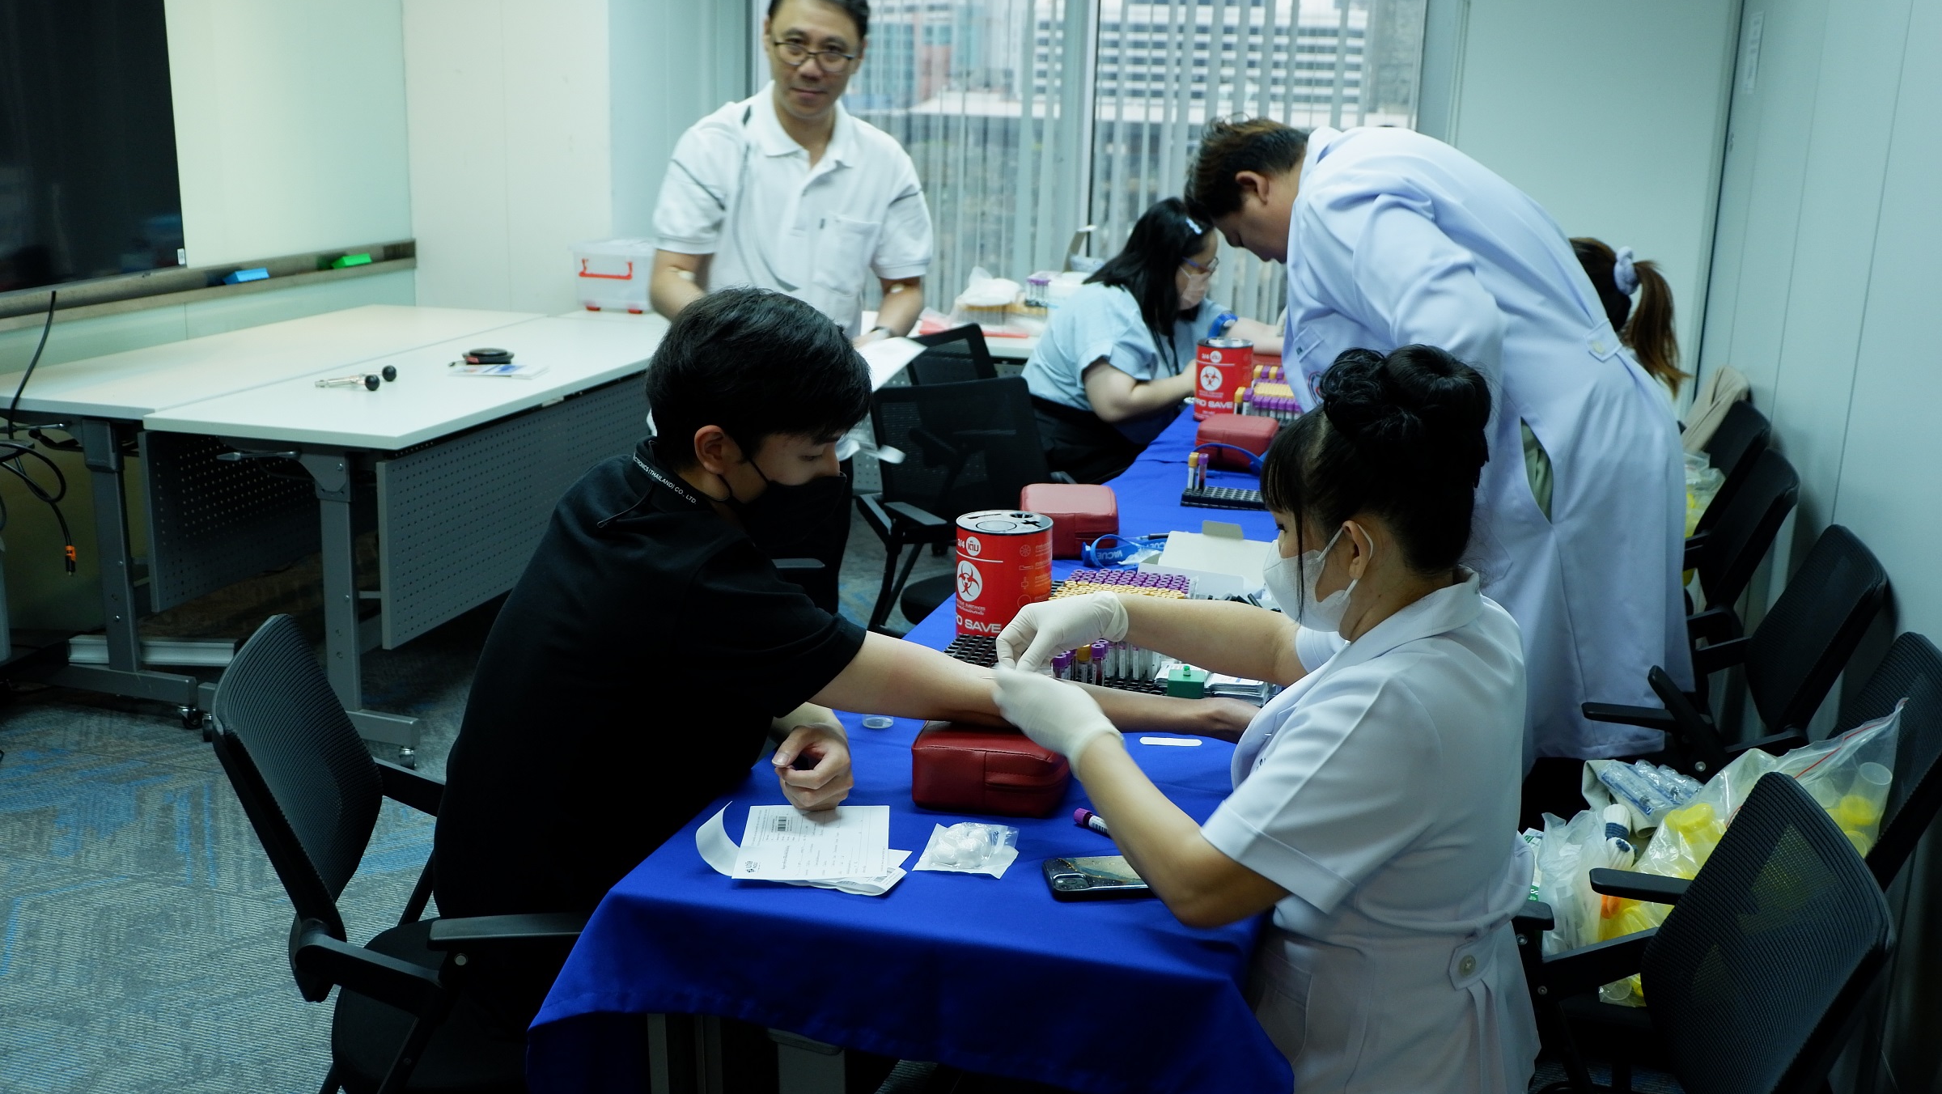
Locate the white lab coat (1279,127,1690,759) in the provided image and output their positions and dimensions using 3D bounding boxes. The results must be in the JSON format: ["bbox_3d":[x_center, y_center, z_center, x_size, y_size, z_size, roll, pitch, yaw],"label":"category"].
[{"bbox_3d":[0.824,-0.183,2.843,0.650,0.950,0.540,8,16,24],"label":"white lab coat"}]

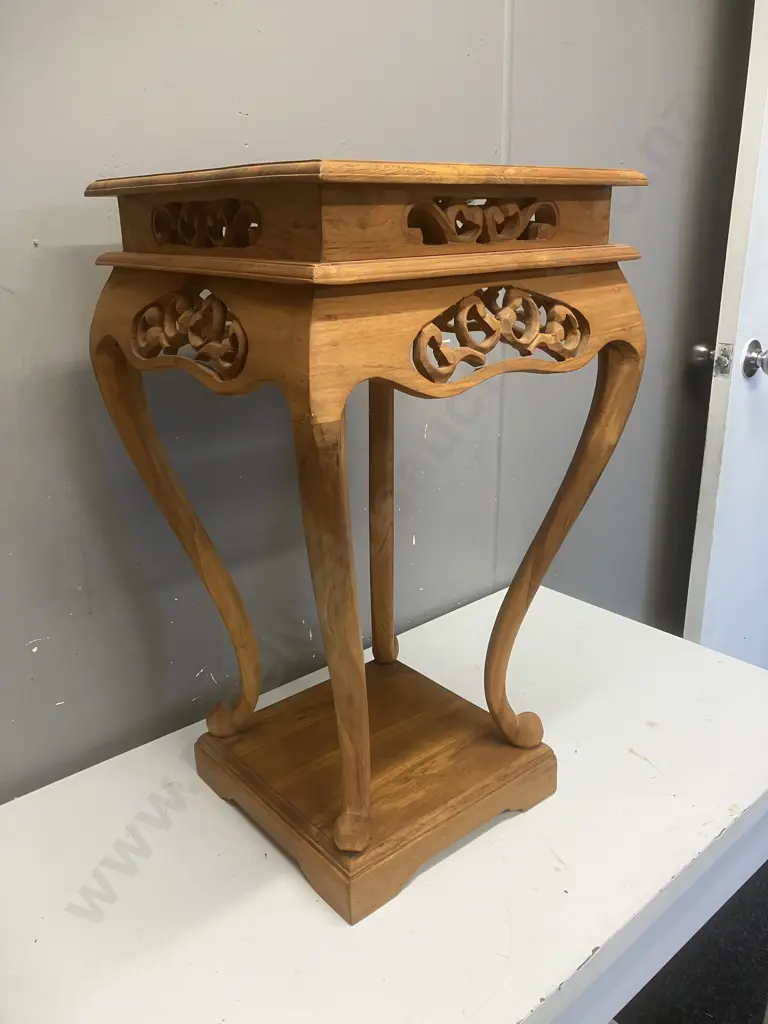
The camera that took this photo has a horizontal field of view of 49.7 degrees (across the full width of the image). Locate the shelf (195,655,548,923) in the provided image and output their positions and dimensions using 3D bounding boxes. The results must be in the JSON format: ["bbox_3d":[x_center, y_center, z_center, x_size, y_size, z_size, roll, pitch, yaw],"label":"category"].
[{"bbox_3d":[-0.012,0.278,0.925,0.285,0.058,0.287,-16,25,-37],"label":"shelf"}]

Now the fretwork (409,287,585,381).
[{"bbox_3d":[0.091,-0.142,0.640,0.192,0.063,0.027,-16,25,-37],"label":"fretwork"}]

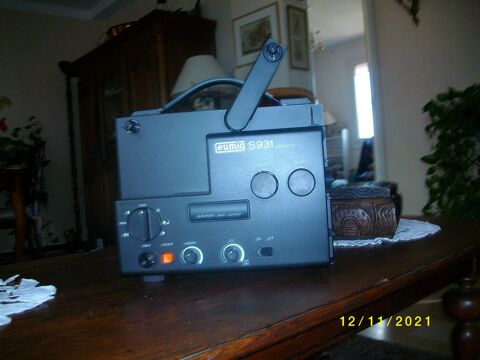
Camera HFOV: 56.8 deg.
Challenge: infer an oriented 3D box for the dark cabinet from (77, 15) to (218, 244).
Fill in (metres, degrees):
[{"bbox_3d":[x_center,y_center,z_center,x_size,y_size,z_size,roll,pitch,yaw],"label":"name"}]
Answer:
[{"bbox_3d":[-0.925,-0.310,4.299,0.564,2.000,1.729,-4,0,-41],"label":"dark cabinet"}]

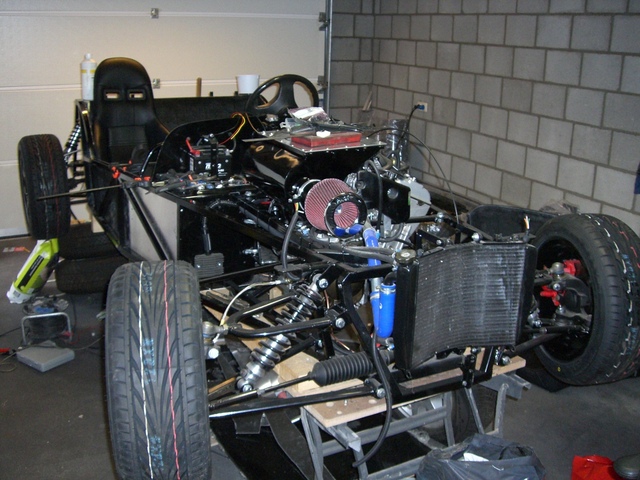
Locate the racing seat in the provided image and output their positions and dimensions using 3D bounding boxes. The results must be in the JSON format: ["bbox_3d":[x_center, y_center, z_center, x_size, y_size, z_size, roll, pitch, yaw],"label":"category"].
[{"bbox_3d":[-0.949,-0.545,3.652,0.450,0.770,0.630,-9,20,-25],"label":"racing seat"}]

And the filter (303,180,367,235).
[{"bbox_3d":[0.050,-0.086,1.978,0.154,0.154,0.138,-7,19,-22],"label":"filter"}]

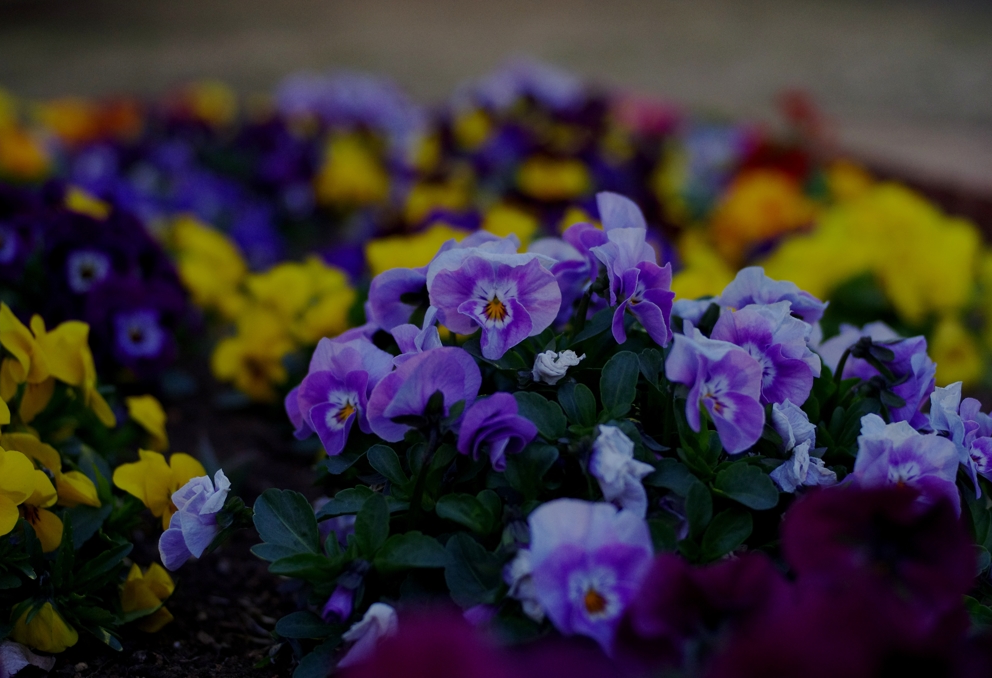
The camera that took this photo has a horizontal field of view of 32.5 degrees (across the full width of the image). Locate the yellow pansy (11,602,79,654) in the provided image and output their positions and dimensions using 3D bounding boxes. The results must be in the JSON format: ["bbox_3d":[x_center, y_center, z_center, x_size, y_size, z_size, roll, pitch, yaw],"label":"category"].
[{"bbox_3d":[-0.164,0.105,0.620,0.026,0.021,0.023,0,52,0],"label":"yellow pansy"}]

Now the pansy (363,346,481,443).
[{"bbox_3d":[-0.029,0.022,0.685,0.045,0.039,0.022,-2,17,-6],"label":"pansy"}]

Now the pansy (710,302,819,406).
[{"bbox_3d":[0.102,0.007,0.654,0.042,0.040,0.018,-2,17,-6],"label":"pansy"}]

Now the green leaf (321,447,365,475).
[{"bbox_3d":[-0.054,0.043,0.600,0.014,0.006,0.013,-19,32,-20],"label":"green leaf"}]

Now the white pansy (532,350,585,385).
[{"bbox_3d":[0.025,0.012,0.695,0.021,0.015,0.017,0,17,0],"label":"white pansy"}]

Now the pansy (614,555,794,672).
[{"bbox_3d":[0.062,0.082,0.510,0.051,0.038,0.026,0,17,0],"label":"pansy"}]

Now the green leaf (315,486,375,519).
[{"bbox_3d":[-0.057,0.061,0.640,0.025,0.008,0.015,-9,39,-2],"label":"green leaf"}]

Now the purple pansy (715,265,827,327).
[{"bbox_3d":[0.124,-0.017,0.765,0.050,0.032,0.030,-1,17,-3],"label":"purple pansy"}]

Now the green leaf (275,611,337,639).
[{"bbox_3d":[-0.064,0.096,0.575,0.021,0.009,0.013,0,17,0],"label":"green leaf"}]

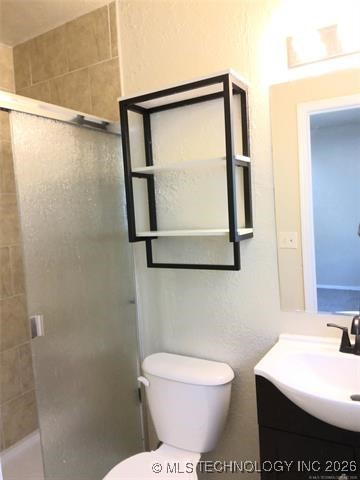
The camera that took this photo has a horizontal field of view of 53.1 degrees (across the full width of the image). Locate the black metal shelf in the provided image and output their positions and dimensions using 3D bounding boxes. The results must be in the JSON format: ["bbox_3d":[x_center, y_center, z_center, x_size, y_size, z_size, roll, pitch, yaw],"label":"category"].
[{"bbox_3d":[0.028,-0.246,1.551,0.510,0.749,0.194,0,5,31],"label":"black metal shelf"}]

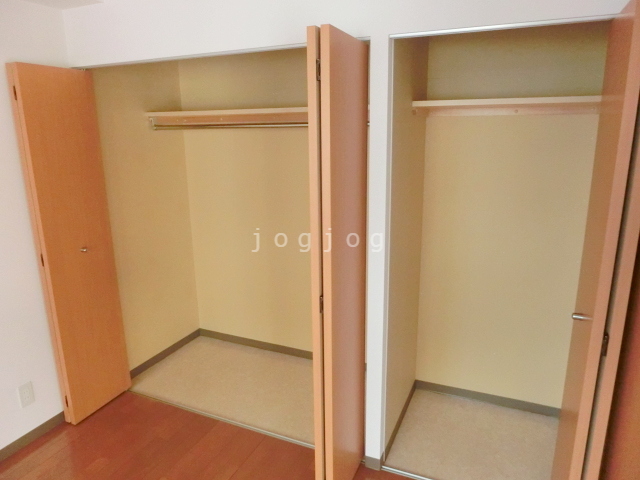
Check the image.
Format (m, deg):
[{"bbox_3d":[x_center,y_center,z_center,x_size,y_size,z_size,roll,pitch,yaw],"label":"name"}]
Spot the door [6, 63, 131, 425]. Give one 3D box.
[{"bbox_3d":[-1.389,0.063,2.555,0.085,1.982,0.422,5,15,24],"label":"door"}]

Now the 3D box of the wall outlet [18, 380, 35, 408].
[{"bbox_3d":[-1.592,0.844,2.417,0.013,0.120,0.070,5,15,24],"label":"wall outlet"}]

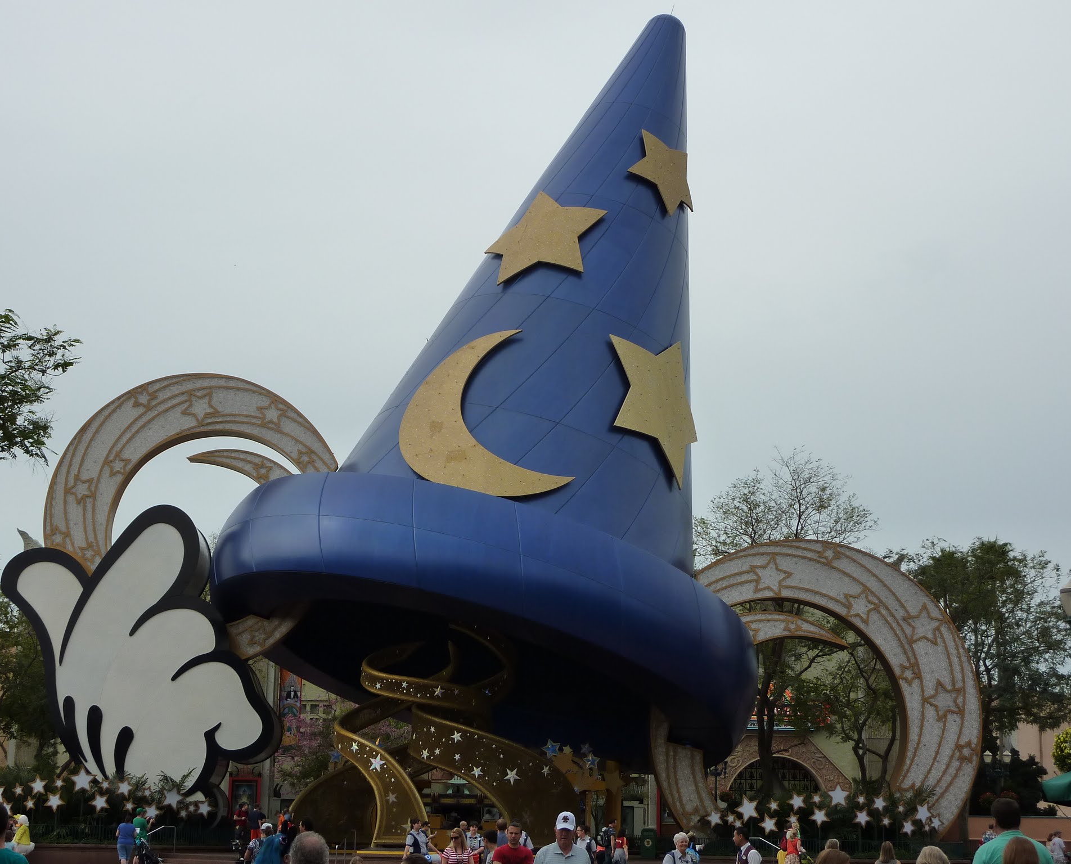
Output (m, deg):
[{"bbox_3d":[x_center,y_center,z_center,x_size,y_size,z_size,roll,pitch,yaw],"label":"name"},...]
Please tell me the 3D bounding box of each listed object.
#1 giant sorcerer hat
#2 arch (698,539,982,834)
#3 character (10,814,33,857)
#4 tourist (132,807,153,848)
[{"bbox_3d":[1.667,-4.402,75.950,21.400,32.200,21.400,17,-22,-2],"label":"giant sorcerer hat"},{"bbox_3d":[10.937,10.260,70.966,13.300,12.200,1.100,3,-12,-10],"label":"arch"},{"bbox_3d":[-12.518,10.049,44.325,0.720,1.560,0.700,3,-12,-9],"label":"character"},{"bbox_3d":[-10.312,10.694,47.776,0.550,1.760,0.550,-11,-17,44],"label":"tourist"}]

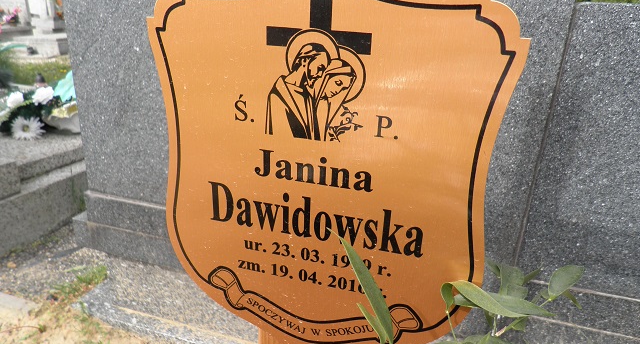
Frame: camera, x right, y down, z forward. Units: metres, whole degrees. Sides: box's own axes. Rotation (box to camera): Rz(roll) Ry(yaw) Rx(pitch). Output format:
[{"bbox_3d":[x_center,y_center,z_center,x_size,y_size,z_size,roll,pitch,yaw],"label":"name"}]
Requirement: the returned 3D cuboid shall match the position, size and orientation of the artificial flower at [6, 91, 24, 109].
[{"bbox_3d":[-1.112,-0.265,1.620,0.066,0.066,0.060,-9,22,-33],"label":"artificial flower"}]

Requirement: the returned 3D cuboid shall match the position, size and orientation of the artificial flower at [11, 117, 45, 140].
[{"bbox_3d":[-1.020,-0.152,1.550,0.117,0.085,0.060,-9,22,-32],"label":"artificial flower"}]

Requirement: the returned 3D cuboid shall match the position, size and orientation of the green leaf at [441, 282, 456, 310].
[{"bbox_3d":[0.085,0.083,0.295,0.011,0.019,0.010,10,19,18],"label":"green leaf"}]

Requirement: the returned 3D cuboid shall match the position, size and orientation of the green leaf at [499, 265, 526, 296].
[{"bbox_3d":[0.181,0.103,0.420,0.023,0.030,0.012,12,20,25],"label":"green leaf"}]

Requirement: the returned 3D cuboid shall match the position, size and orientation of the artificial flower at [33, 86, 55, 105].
[{"bbox_3d":[-1.010,-0.279,1.620,0.080,0.066,0.070,-8,21,-31],"label":"artificial flower"}]

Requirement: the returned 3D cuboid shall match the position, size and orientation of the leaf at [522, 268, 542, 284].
[{"bbox_3d":[0.206,0.101,0.430,0.020,0.015,0.012,13,21,27],"label":"leaf"}]

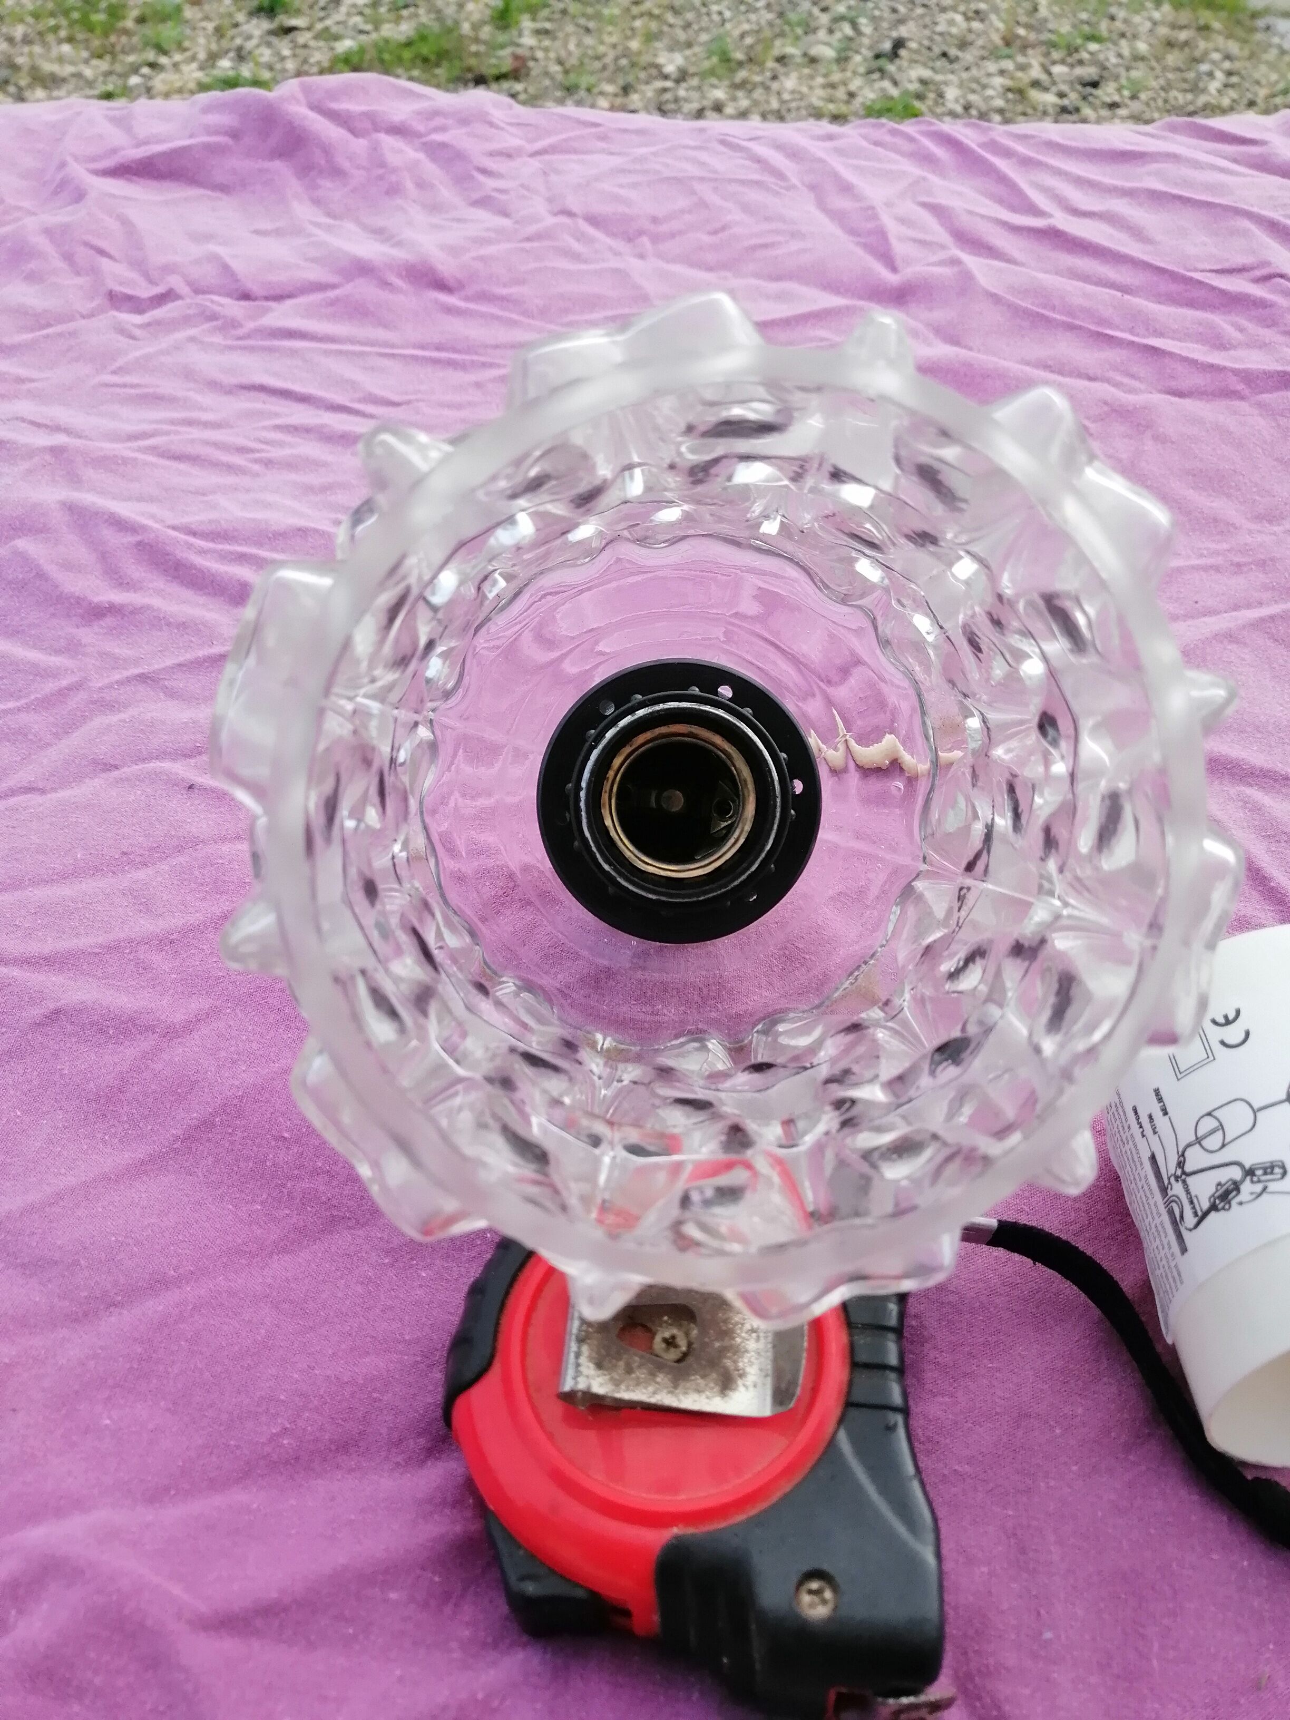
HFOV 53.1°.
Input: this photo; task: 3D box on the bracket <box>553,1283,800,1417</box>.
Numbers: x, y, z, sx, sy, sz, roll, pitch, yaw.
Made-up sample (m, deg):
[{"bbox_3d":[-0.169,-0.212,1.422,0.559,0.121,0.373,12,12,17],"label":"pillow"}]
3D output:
[{"bbox_3d":[0.006,0.072,0.196,0.036,0.006,0.022,2,46,6],"label":"bracket"}]

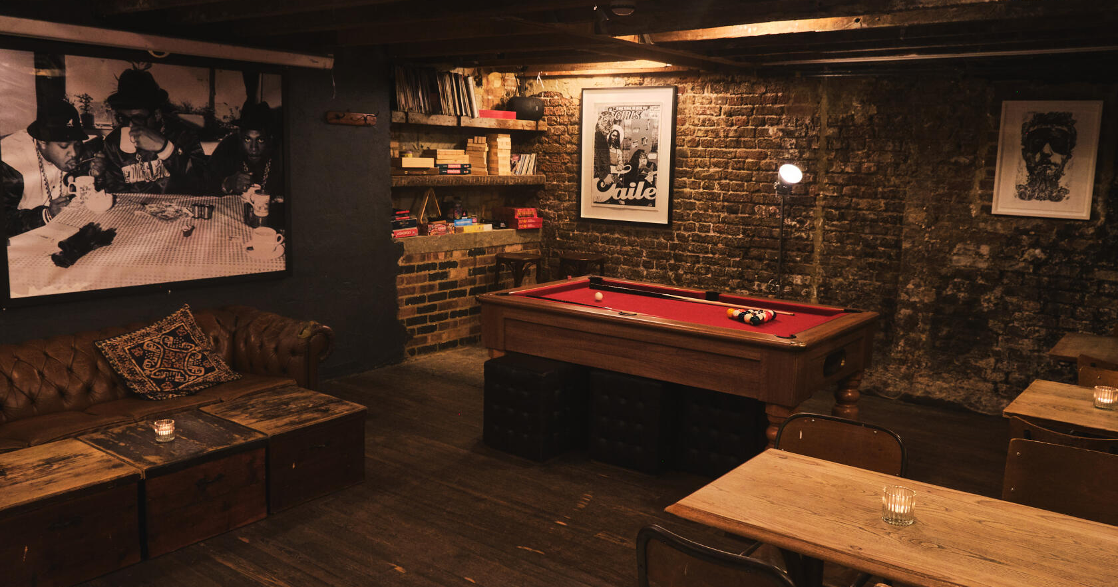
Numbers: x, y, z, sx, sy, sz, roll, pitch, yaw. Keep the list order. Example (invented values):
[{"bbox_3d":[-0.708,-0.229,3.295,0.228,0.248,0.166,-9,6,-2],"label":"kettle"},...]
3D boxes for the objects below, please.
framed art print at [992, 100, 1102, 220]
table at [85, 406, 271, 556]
[{"bbox_3d":[2.918,-0.802,5.024,0.525,0.690,0.030,7,11,34],"label":"framed art print"},{"bbox_3d":[-1.656,0.792,3.621,0.608,0.348,0.537,9,12,39],"label":"table"}]

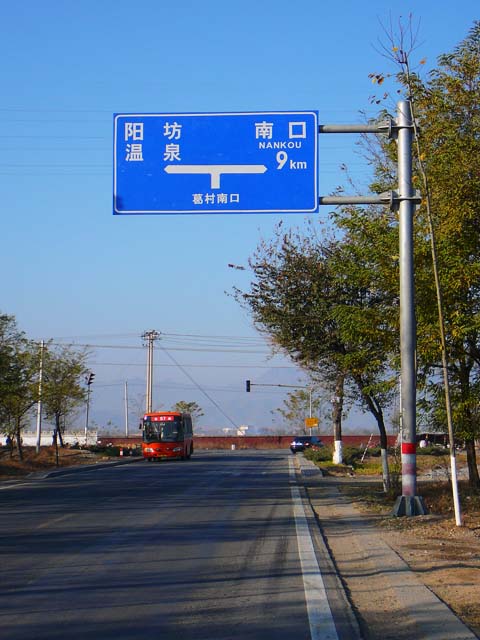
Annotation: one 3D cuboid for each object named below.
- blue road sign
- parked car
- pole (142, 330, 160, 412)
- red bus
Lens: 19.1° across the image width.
[{"bbox_3d":[-0.464,-3.069,27.850,4.000,2.000,0.100,0,-5,3],"label":"blue road sign"},{"bbox_3d":[5.499,10.092,115.058,1.750,1.450,4.500,-2,-5,20],"label":"parked car"},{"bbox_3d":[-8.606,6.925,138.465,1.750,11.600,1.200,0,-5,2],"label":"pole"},{"bbox_3d":[-4.377,7.199,88.002,2.500,2.950,8.800,0,-5,1],"label":"red bus"}]

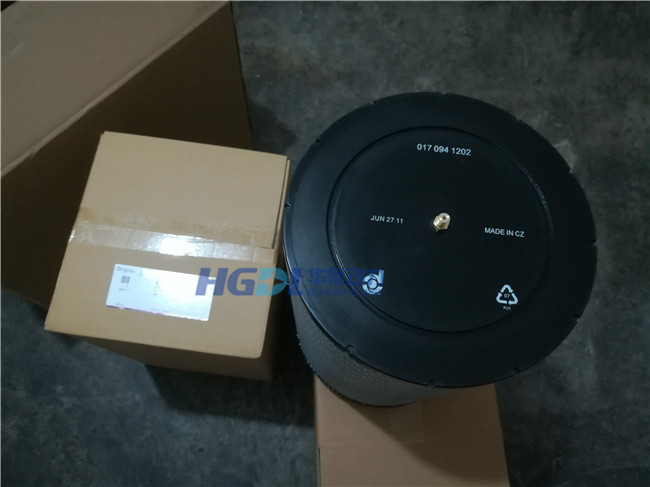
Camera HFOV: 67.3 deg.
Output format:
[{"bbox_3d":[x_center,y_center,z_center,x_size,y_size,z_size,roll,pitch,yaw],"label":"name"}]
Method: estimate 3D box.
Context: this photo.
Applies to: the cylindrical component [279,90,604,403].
[{"bbox_3d":[0.146,0.076,0.919,0.420,0.575,0.420,6,69,0],"label":"cylindrical component"}]

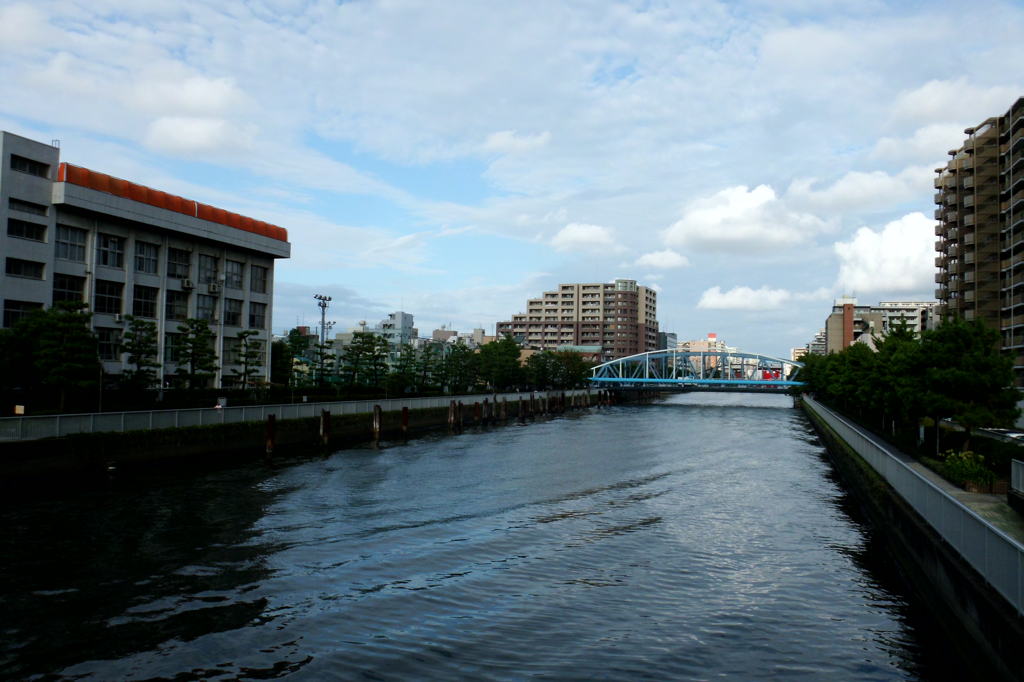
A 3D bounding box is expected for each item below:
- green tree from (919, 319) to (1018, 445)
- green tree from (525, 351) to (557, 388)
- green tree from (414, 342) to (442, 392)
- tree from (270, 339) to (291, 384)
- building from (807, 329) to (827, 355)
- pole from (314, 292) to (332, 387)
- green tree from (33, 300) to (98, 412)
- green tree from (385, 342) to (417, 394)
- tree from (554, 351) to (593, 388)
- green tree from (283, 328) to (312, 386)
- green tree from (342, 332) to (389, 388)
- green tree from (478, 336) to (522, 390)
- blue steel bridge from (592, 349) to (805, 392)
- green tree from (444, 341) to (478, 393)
[{"bbox_3d":[19.489,2.041,33.985,4.270,6.000,4.200,0,-3,30],"label":"green tree"},{"bbox_3d":[4.081,4.433,113.999,4.580,6.150,4.600,1,-2,2],"label":"green tree"},{"bbox_3d":[-9.074,3.193,86.497,3.040,6.060,3.200,1,-2,-6],"label":"green tree"},{"bbox_3d":[-25.062,2.593,86.000,3.200,5.700,3.200,2,-2,-16],"label":"tree"},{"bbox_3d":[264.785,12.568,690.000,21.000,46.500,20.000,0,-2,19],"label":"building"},{"bbox_3d":[-20.148,0.534,85.000,0.900,11.000,2.900,0,-2,19],"label":"pole"},{"bbox_3d":[-24.958,0.852,44.500,3.800,6.000,3.800,2,-2,-29],"label":"green tree"},{"bbox_3d":[-11.418,3.072,81.493,3.280,5.840,3.300,1,-2,-8],"label":"green tree"},{"bbox_3d":[9.426,4.731,124.006,5.600,6.500,5.200,1,-2,4],"label":"tree"},{"bbox_3d":[-17.783,1.658,66.000,2.600,5.700,2.600,2,-2,-15],"label":"green tree"},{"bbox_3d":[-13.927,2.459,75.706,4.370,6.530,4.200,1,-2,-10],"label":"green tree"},{"bbox_3d":[-1.647,3.258,114.000,6.200,7.800,6.200,1,-2,-1],"label":"green tree"},{"bbox_3d":[35.909,5.656,151.020,40.700,8.100,9.500,0,-2,19],"label":"blue steel bridge"},{"bbox_3d":[-6.015,3.351,93.003,4.210,6.350,4.100,1,-2,-4],"label":"green tree"}]

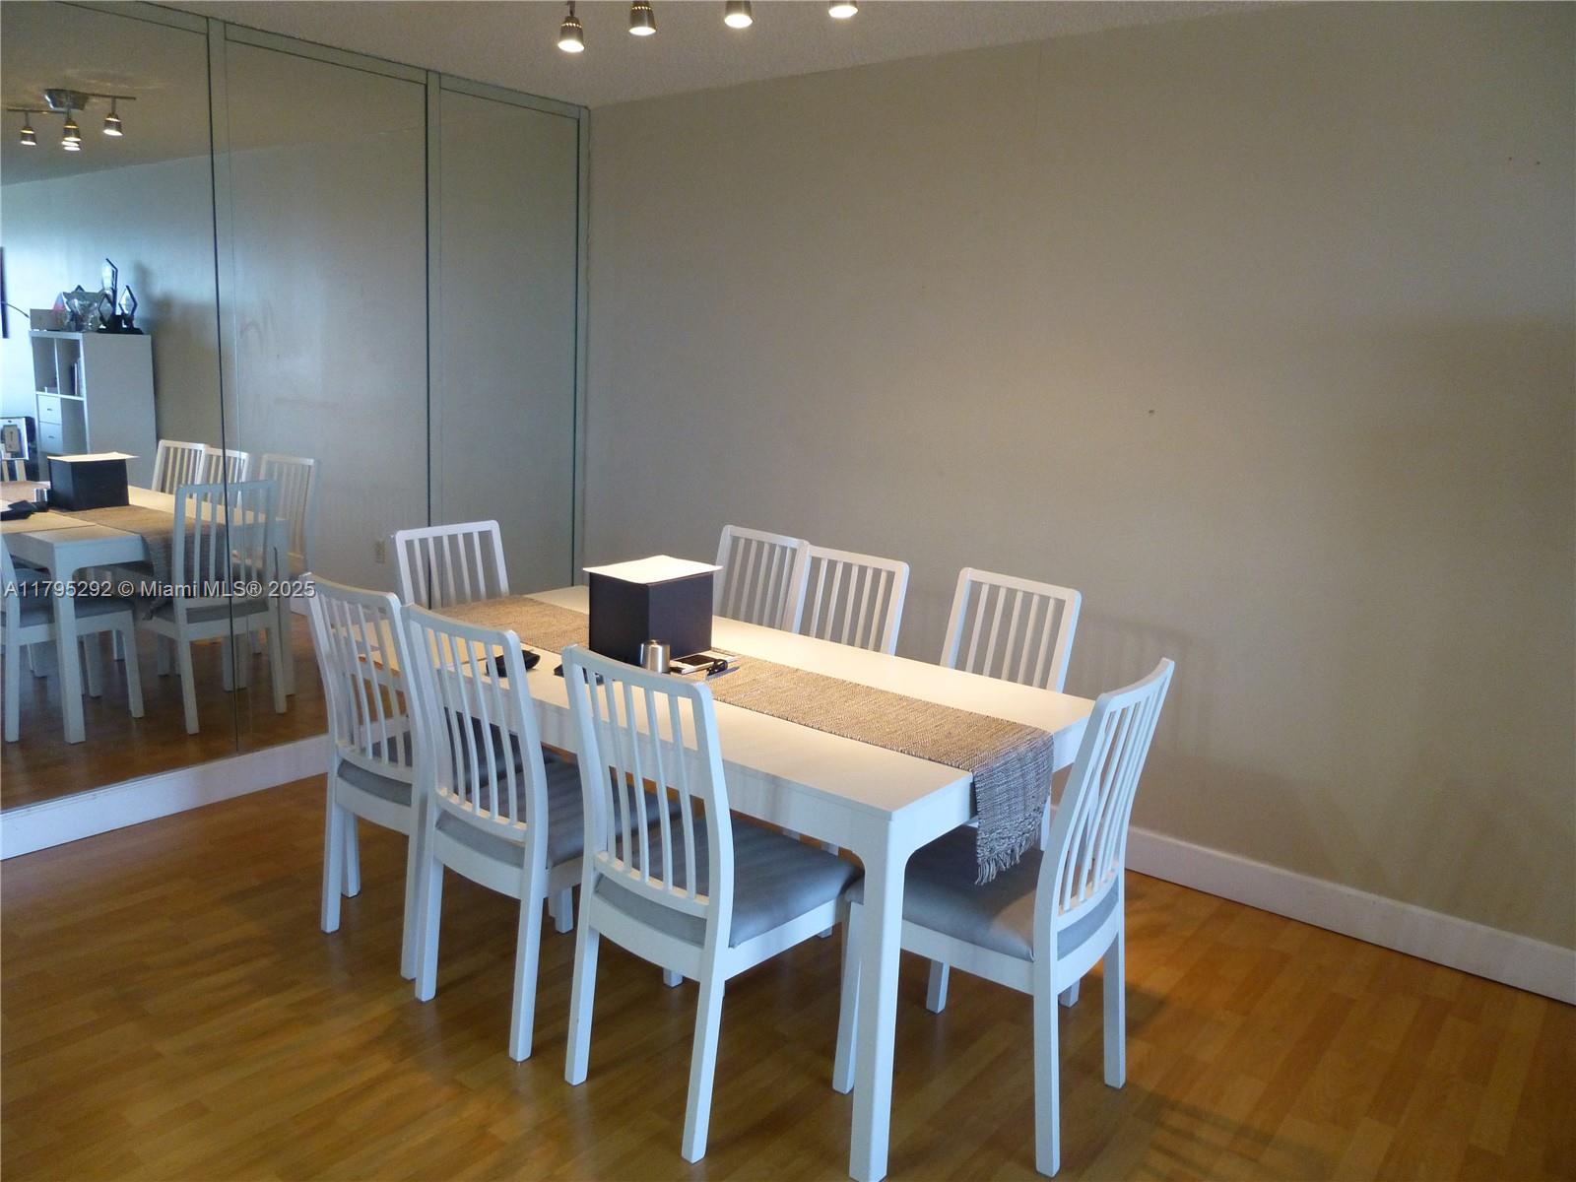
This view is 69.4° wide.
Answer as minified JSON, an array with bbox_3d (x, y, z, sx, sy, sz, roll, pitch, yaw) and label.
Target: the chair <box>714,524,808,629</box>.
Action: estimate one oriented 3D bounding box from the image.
[{"bbox_3d":[-0.233,0.303,3.635,0.435,0.950,0.510,12,15,41],"label":"chair"}]

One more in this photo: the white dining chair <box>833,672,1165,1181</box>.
[{"bbox_3d":[0.445,0.589,2.312,0.510,0.950,0.435,10,14,35],"label":"white dining chair"}]

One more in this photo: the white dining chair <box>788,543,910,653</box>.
[{"bbox_3d":[0.048,0.378,3.307,0.435,0.950,0.510,10,14,35],"label":"white dining chair"}]

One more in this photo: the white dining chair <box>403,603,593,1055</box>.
[{"bbox_3d":[-0.559,0.489,2.614,0.435,0.950,0.510,11,14,37],"label":"white dining chair"}]

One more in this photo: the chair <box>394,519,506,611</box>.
[{"bbox_3d":[-0.923,0.291,3.551,0.510,0.950,0.435,12,14,40],"label":"chair"}]

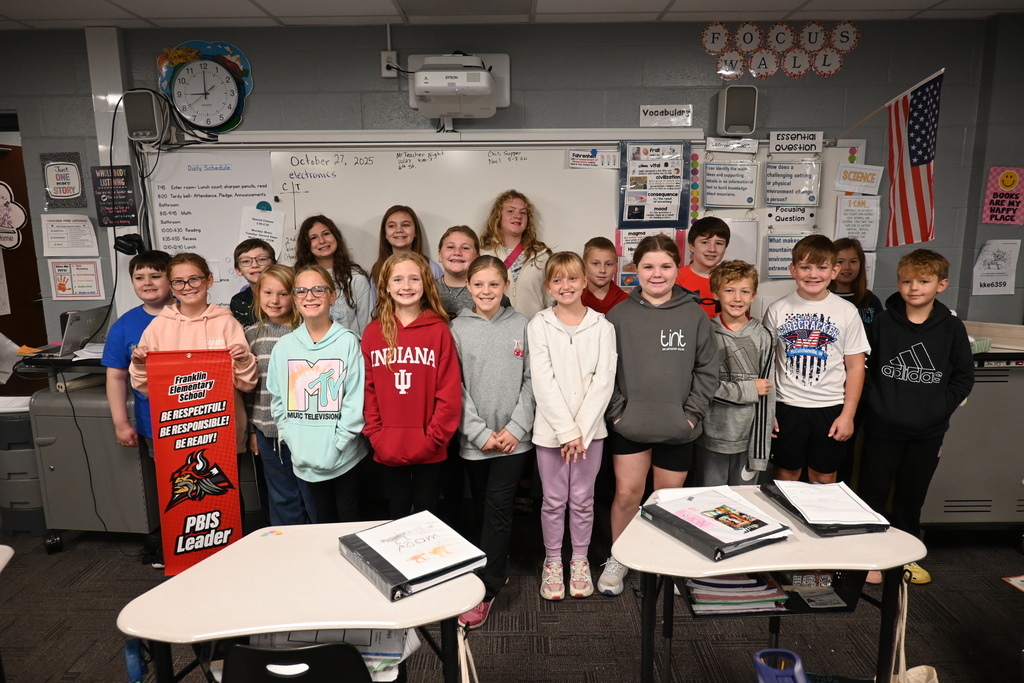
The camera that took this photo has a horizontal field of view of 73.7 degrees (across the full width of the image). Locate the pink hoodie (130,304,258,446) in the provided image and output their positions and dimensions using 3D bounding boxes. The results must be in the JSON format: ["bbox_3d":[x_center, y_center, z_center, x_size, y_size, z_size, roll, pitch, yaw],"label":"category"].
[{"bbox_3d":[-1.277,0.146,2.773,0.455,0.596,0.300,-2,10,-7],"label":"pink hoodie"}]

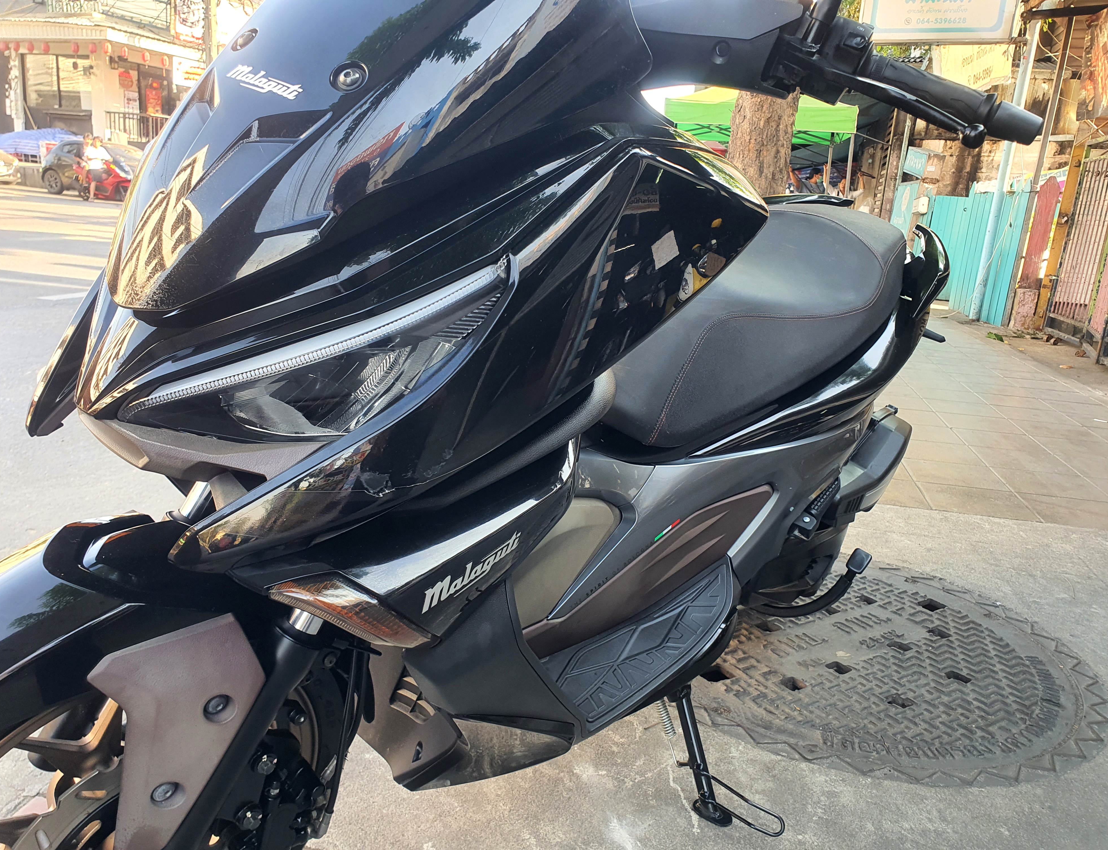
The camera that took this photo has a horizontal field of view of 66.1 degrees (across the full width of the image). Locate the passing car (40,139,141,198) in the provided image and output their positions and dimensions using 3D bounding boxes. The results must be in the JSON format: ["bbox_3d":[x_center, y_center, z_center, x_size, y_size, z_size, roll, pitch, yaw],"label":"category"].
[{"bbox_3d":[-11.785,-6.875,22.871,4.150,1.510,1.730,9,16,17],"label":"passing car"}]

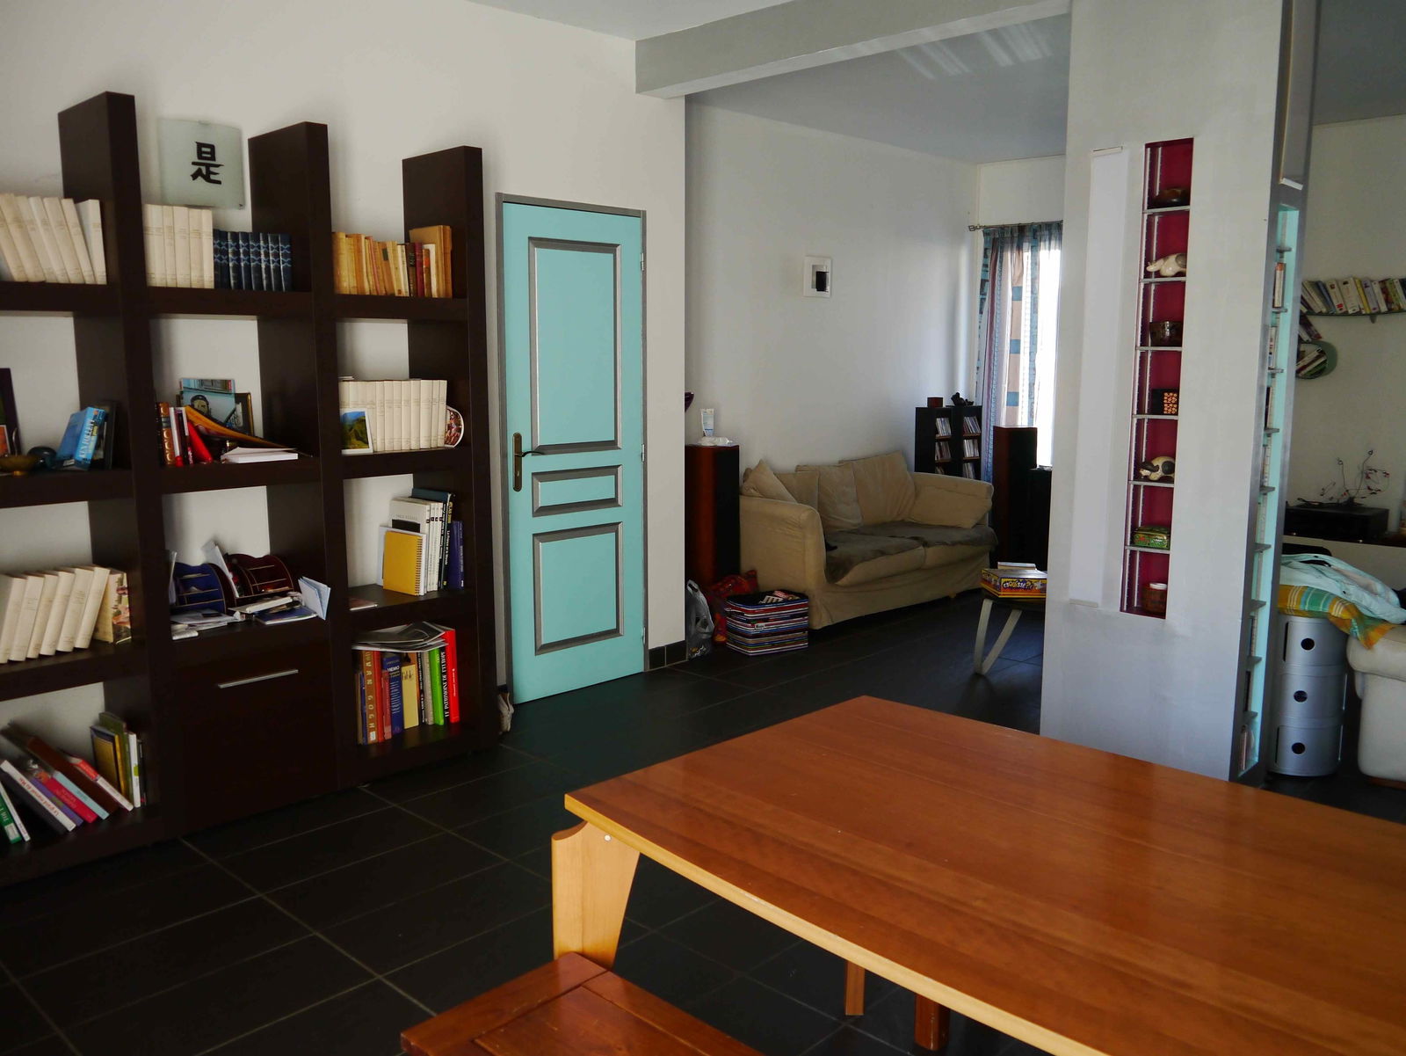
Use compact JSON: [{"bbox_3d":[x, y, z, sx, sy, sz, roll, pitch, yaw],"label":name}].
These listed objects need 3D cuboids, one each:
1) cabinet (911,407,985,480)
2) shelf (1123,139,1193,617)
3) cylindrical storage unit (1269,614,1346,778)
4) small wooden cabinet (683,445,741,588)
[{"bbox_3d":[1.707,-0.281,8.021,0.240,1.125,0.500,8,11,43],"label":"cabinet"},{"bbox_3d":[1.499,-0.462,3.685,0.153,1.503,0.155,8,11,43],"label":"shelf"},{"bbox_3d":[2.131,0.560,4.100,0.320,0.585,0.320,2,9,16],"label":"cylindrical storage unit"},{"bbox_3d":[0.030,0.065,6.070,0.300,1.000,0.180,8,11,43],"label":"small wooden cabinet"}]

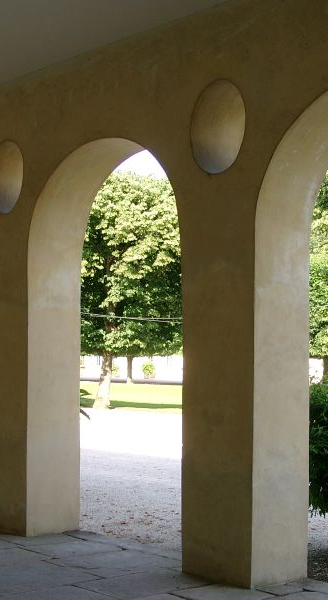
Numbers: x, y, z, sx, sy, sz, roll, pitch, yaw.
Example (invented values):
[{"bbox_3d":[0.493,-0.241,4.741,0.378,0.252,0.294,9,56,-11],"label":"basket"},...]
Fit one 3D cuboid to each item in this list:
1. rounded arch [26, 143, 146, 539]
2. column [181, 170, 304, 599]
[{"bbox_3d":[-0.323,0.369,8.125,0.624,3.437,1.983,3,-5,-44],"label":"rounded arch"},{"bbox_3d":[0.606,0.547,7.138,0.624,2.961,0.713,3,-5,-44],"label":"column"}]

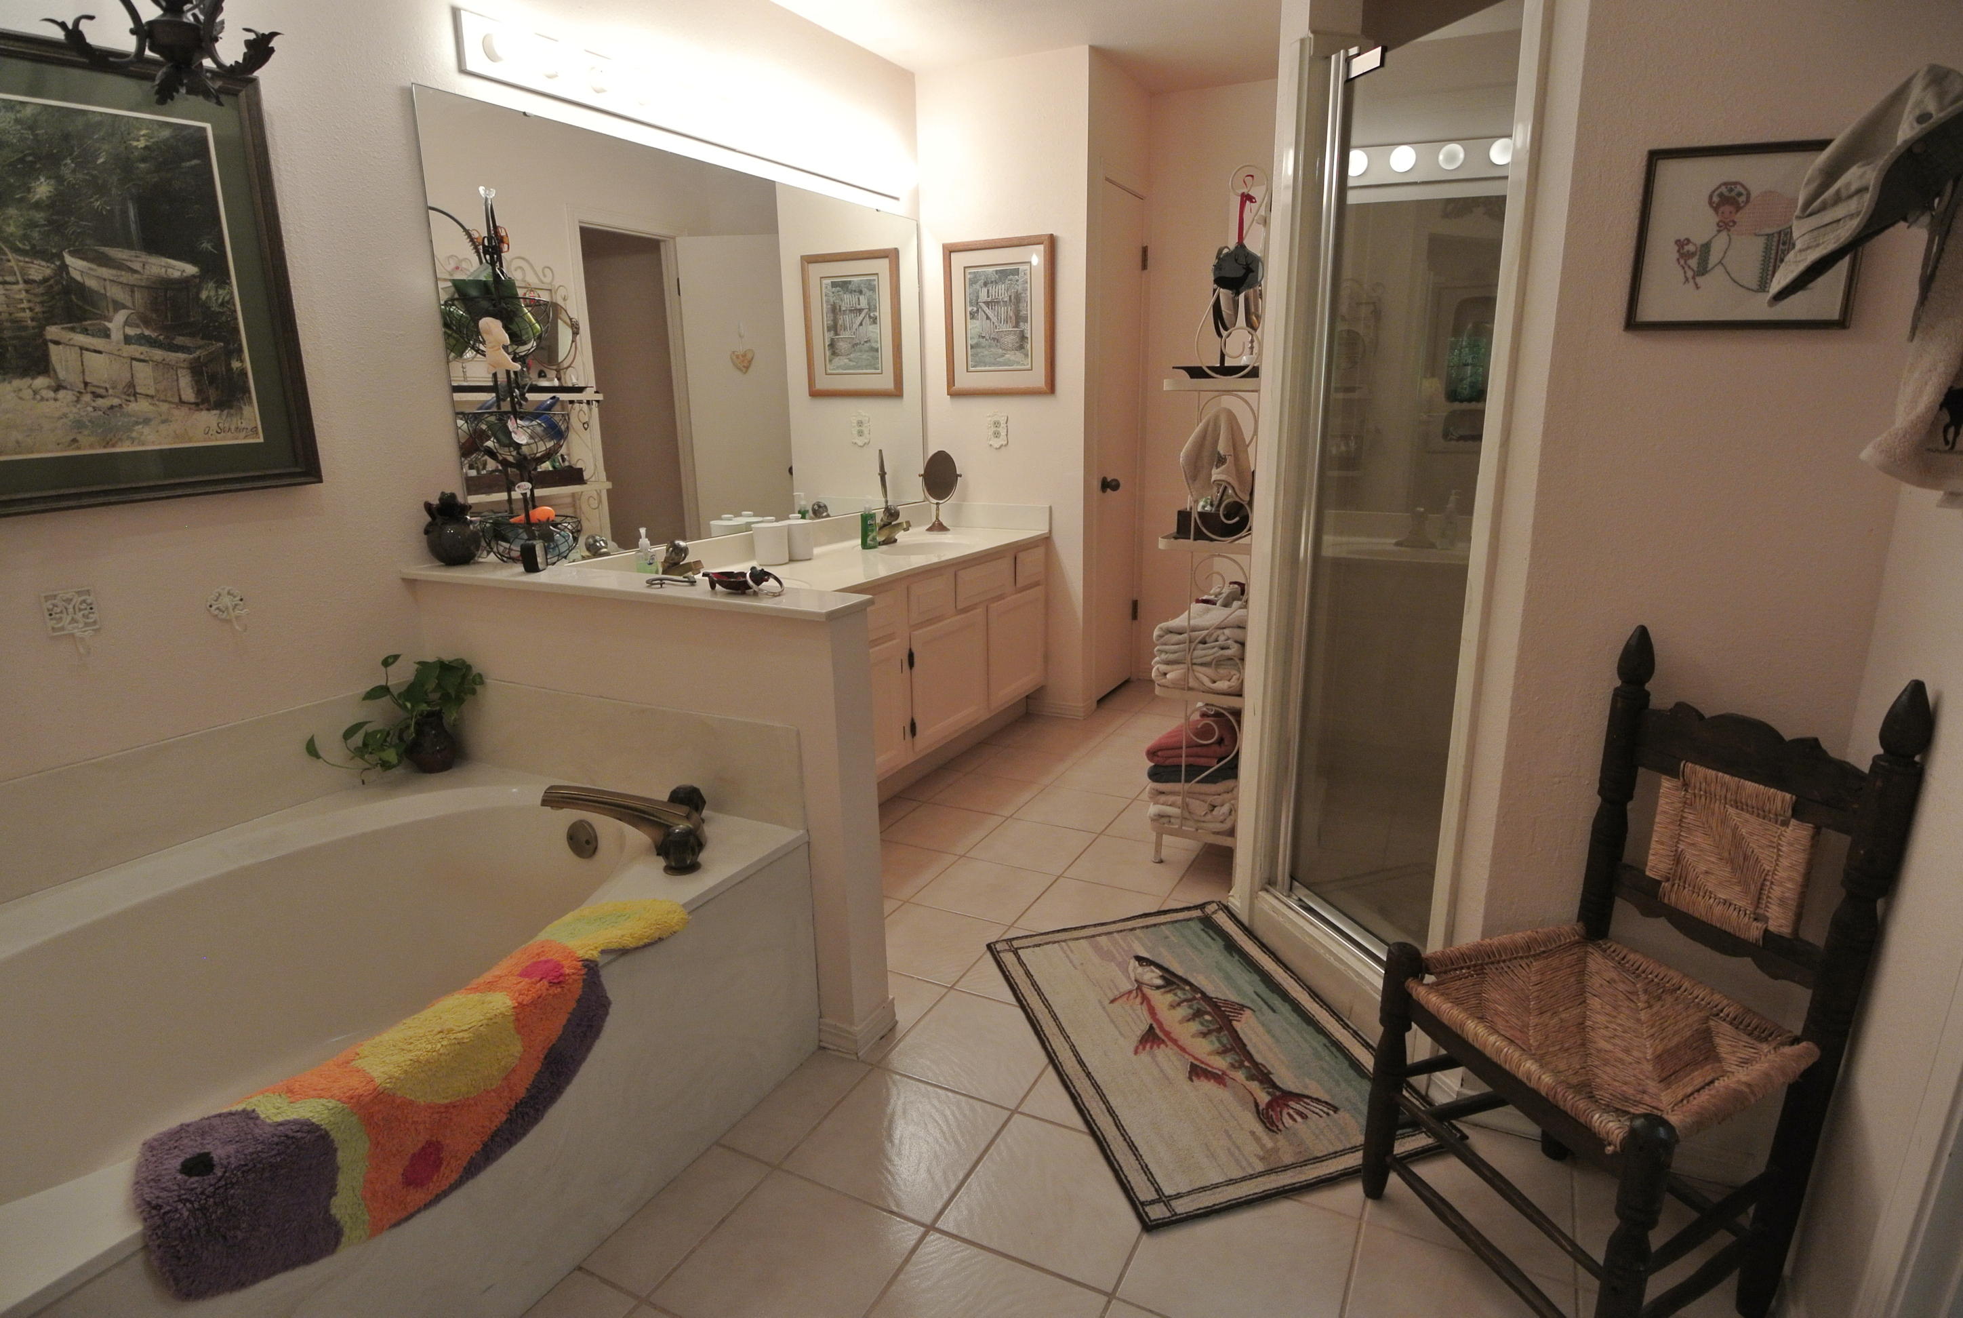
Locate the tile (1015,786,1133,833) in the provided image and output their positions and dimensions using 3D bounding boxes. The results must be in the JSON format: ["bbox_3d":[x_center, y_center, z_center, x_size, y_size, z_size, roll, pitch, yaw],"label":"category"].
[{"bbox_3d":[0.280,0.475,3.070,0.286,0.010,0.286,6,16,27],"label":"tile"}]

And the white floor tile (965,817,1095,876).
[{"bbox_3d":[0.154,0.556,2.906,0.297,0.012,0.297,6,16,27],"label":"white floor tile"}]

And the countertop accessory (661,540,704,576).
[{"bbox_3d":[-0.839,-0.268,2.732,0.130,0.135,0.070,6,15,27],"label":"countertop accessory"}]

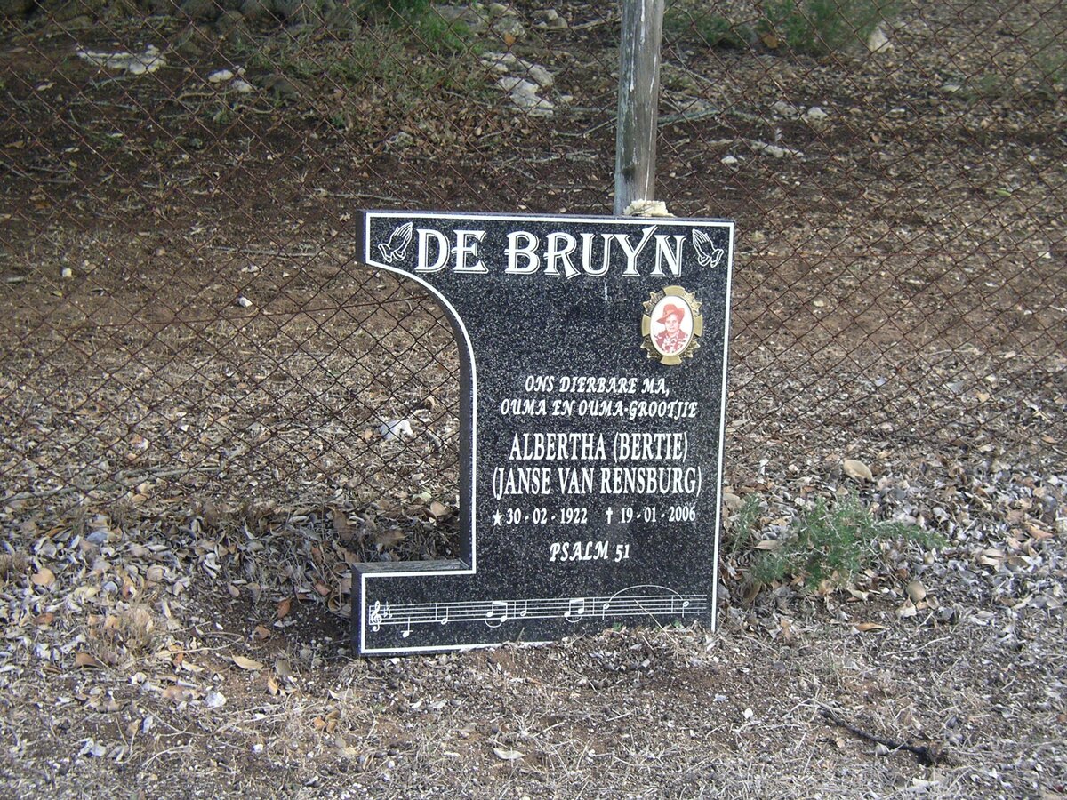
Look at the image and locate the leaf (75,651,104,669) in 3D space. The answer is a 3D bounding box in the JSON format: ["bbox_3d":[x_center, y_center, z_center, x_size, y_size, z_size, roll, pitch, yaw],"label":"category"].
[{"bbox_3d":[-0.834,0.488,4.052,0.053,0.022,0.038,2,12,0],"label":"leaf"}]

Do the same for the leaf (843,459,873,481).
[{"bbox_3d":[0.843,0.181,5.595,0.078,0.036,0.050,2,12,0],"label":"leaf"}]

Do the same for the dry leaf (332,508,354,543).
[{"bbox_3d":[-0.431,0.285,4.894,0.048,0.062,0.035,2,12,0],"label":"dry leaf"}]

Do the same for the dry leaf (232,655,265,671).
[{"bbox_3d":[-0.539,0.496,4.072,0.060,0.018,0.037,2,12,0],"label":"dry leaf"}]

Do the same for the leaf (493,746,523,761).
[{"bbox_3d":[-0.043,0.606,3.687,0.051,0.017,0.035,2,12,0],"label":"leaf"}]

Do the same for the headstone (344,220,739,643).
[{"bbox_3d":[0.017,0.064,4.232,0.732,0.850,0.087,0,8,-15],"label":"headstone"}]

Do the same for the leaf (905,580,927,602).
[{"bbox_3d":[0.818,0.409,4.611,0.045,0.036,0.035,2,12,0],"label":"leaf"}]

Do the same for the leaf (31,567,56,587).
[{"bbox_3d":[-1.026,0.371,4.513,0.052,0.028,0.040,2,12,0],"label":"leaf"}]

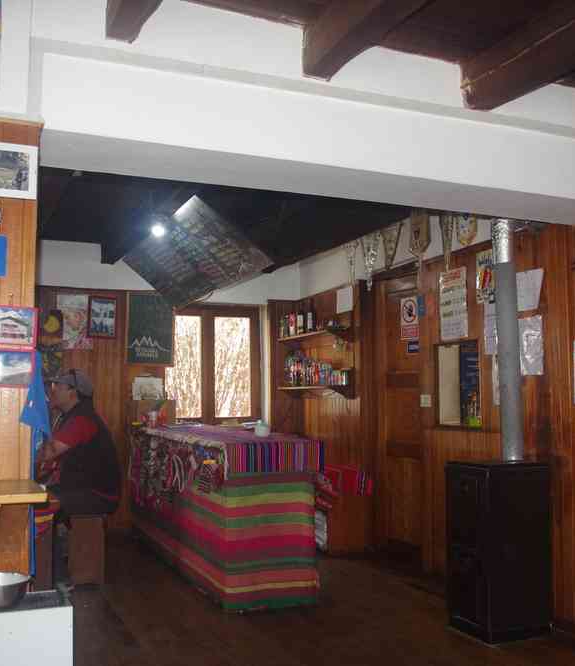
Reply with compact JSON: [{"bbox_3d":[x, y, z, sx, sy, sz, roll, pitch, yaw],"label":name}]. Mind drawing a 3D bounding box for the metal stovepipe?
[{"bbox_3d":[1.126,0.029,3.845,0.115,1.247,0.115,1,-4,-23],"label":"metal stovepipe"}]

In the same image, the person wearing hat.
[{"bbox_3d":[-1.423,0.890,4.758,0.760,1.329,0.500,1,-4,-14],"label":"person wearing hat"}]

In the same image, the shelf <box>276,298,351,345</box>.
[{"bbox_3d":[0.203,-0.122,6.576,0.220,0.329,1.025,2,-4,-23],"label":"shelf"}]

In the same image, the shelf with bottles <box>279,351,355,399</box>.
[{"bbox_3d":[0.209,0.358,6.247,0.220,0.345,1.021,2,-4,-23],"label":"shelf with bottles"}]

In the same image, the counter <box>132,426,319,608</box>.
[{"bbox_3d":[-0.494,1.203,5.368,0.715,0.949,1.950,2,-4,-23],"label":"counter"}]

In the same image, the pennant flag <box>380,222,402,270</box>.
[{"bbox_3d":[0.760,-0.624,5.480,0.020,0.335,0.280,2,-4,-23],"label":"pennant flag"}]

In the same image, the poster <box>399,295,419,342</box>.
[{"bbox_3d":[0.863,-0.103,5.301,0.010,0.300,0.215,2,-4,-23],"label":"poster"}]

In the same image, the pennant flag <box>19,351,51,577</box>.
[{"bbox_3d":[-0.773,0.394,2.279,0.094,0.673,0.052,2,-4,-23],"label":"pennant flag"}]

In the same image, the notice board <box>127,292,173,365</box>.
[{"bbox_3d":[-1.248,-0.041,6.837,0.425,0.630,0.030,2,-4,-23],"label":"notice board"}]

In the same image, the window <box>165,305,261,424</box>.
[{"bbox_3d":[-0.684,0.286,6.719,0.927,1.063,0.091,2,-4,-23],"label":"window"}]

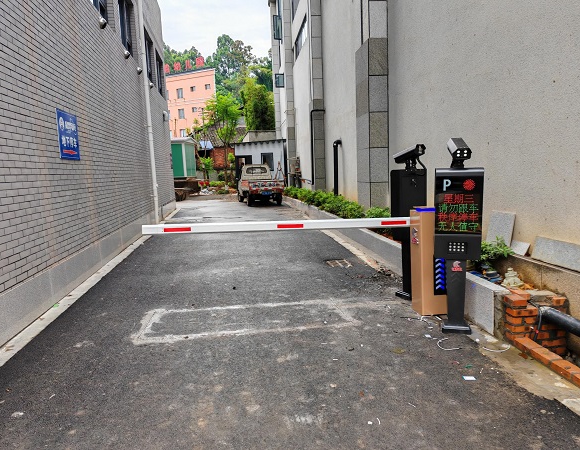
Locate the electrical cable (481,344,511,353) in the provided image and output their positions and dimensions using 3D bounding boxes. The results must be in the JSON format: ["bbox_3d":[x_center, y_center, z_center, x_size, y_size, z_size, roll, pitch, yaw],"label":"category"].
[{"bbox_3d":[1.668,0.992,3.788,0.235,0.012,0.140,-2,7,0],"label":"electrical cable"}]

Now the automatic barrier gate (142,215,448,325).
[{"bbox_3d":[0.035,0.423,4.824,3.080,1.050,0.310,-2,7,2],"label":"automatic barrier gate"}]

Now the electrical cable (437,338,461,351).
[{"bbox_3d":[1.327,0.992,3.906,0.165,0.012,0.265,-2,7,0],"label":"electrical cable"}]

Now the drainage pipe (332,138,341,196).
[{"bbox_3d":[1.420,-1.684,14.200,0.260,1.900,0.130,-3,7,-6],"label":"drainage pipe"}]

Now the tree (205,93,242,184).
[{"bbox_3d":[-4.334,-5.572,30.500,2.500,6.100,2.500,-2,7,0],"label":"tree"}]

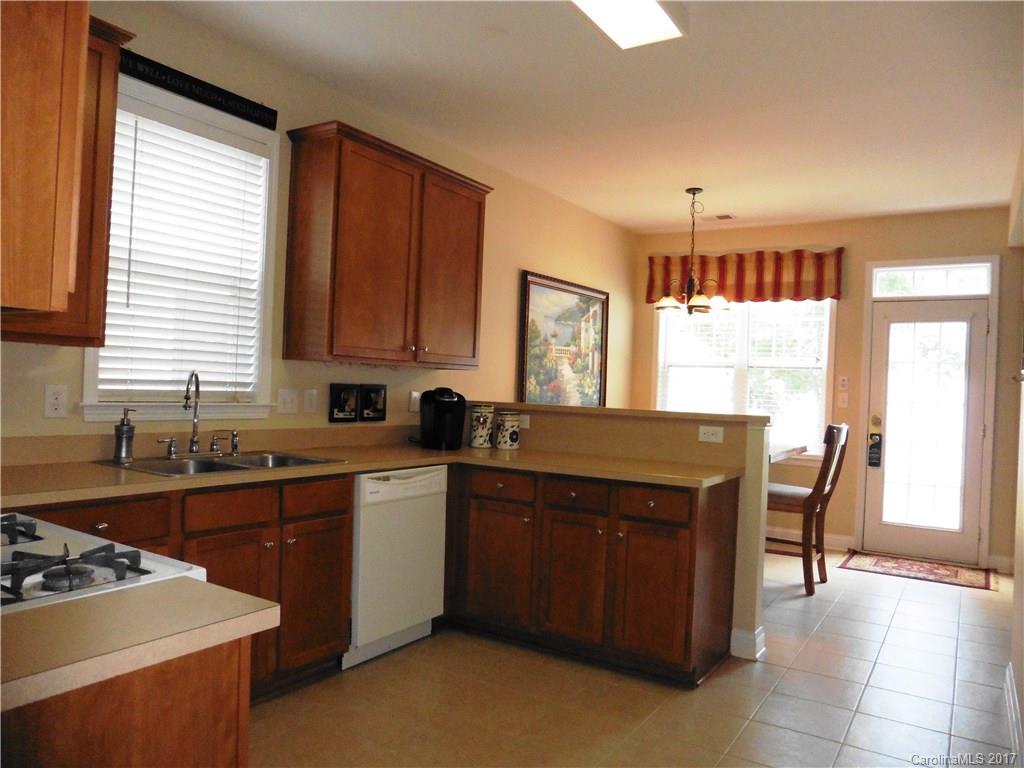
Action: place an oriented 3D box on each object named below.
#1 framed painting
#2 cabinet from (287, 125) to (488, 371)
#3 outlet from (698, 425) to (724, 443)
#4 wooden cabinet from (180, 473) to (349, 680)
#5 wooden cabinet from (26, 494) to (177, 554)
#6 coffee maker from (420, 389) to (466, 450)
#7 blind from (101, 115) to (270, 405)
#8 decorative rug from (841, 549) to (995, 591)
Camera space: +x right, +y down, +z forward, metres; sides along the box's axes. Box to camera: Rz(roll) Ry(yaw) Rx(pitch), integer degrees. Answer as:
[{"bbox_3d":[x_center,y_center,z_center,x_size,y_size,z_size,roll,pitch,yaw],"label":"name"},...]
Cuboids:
[{"bbox_3d":[0.442,-0.256,5.787,0.045,1.150,1.425,2,0,33],"label":"framed painting"},{"bbox_3d":[-0.620,-0.645,3.867,0.345,1.098,1.240,2,0,33],"label":"cabinet"},{"bbox_3d":[0.988,0.253,3.513,0.122,0.074,0.010,2,0,33],"label":"outlet"},{"bbox_3d":[-1.162,0.764,2.858,0.630,0.820,0.810,2,0,33],"label":"wooden cabinet"},{"bbox_3d":[-1.517,0.748,2.314,0.630,0.820,0.490,2,0,33],"label":"wooden cabinet"},{"bbox_3d":[-0.367,0.188,3.925,0.240,0.324,0.300,2,0,-14],"label":"coffee maker"},{"bbox_3d":[-1.385,-0.514,3.058,0.055,1.150,0.740,2,0,33],"label":"blind"},{"bbox_3d":[3.030,1.393,5.329,0.970,0.012,0.680,2,0,33],"label":"decorative rug"}]

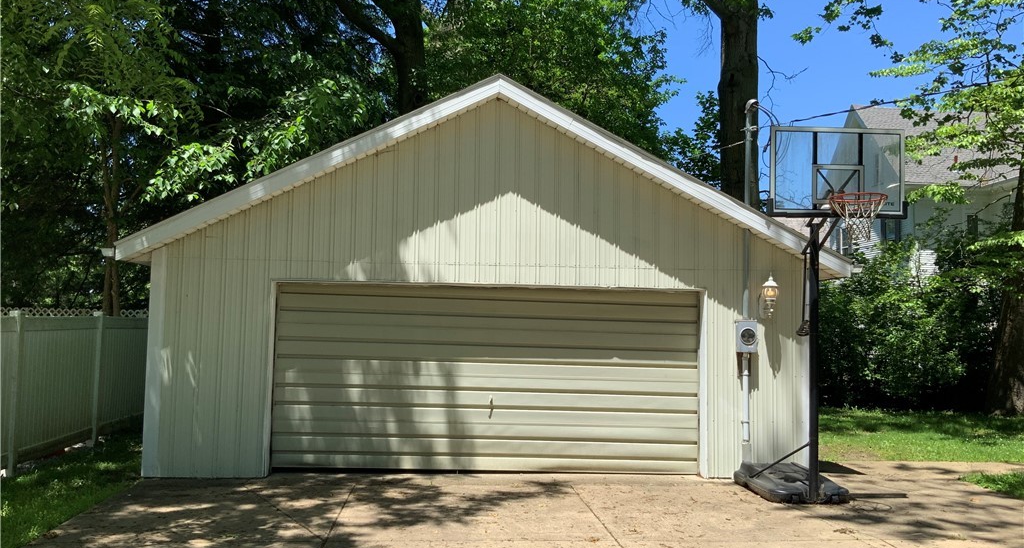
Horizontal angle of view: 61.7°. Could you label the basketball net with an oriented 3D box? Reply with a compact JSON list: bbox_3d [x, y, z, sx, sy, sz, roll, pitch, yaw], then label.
[{"bbox_3d":[3.155,-0.487,7.810,0.490,0.440,0.500,2,-3,-2],"label":"basketball net"}]

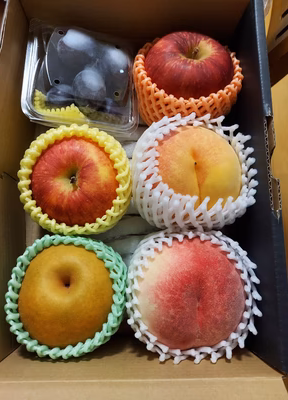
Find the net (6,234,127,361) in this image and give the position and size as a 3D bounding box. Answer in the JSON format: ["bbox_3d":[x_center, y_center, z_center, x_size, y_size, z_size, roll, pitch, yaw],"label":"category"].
[{"bbox_3d":[-0.065,0.082,0.260,0.101,0.070,0.101,0,78,-4],"label":"net"}]

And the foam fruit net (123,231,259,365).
[{"bbox_3d":[0.041,0.083,0.265,0.112,0.073,0.112,0,78,-4],"label":"foam fruit net"}]

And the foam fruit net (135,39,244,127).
[{"bbox_3d":[0.043,-0.110,0.303,0.107,0.066,0.107,0,78,-4],"label":"foam fruit net"}]

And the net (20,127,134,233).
[{"bbox_3d":[-0.064,-0.016,0.282,0.101,0.068,0.101,0,78,-4],"label":"net"}]

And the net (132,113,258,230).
[{"bbox_3d":[0.046,-0.024,0.287,0.110,0.074,0.110,0,78,-4],"label":"net"}]

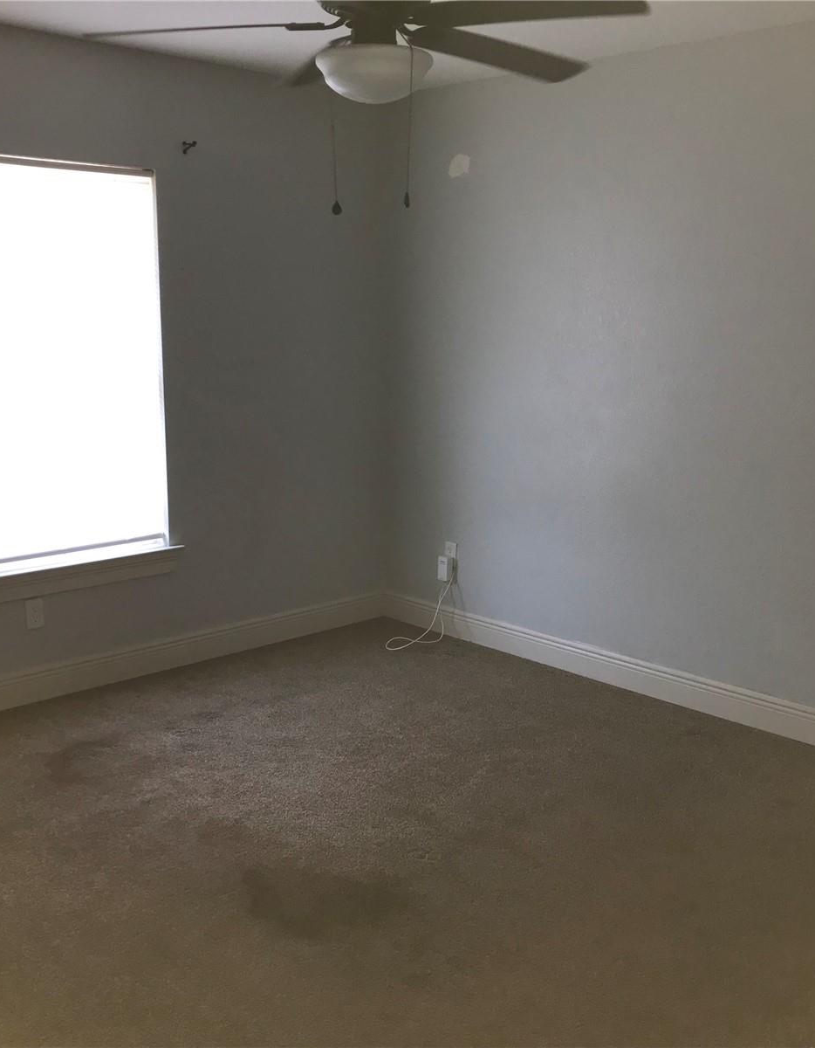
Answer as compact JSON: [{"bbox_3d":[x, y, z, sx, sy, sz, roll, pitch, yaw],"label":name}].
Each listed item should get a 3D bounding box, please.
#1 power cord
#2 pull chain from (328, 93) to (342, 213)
[{"bbox_3d":[0.045,0.368,5.170,0.326,0.351,0.181,-10,15,-43],"label":"power cord"},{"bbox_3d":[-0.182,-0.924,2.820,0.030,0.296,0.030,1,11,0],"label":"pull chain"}]

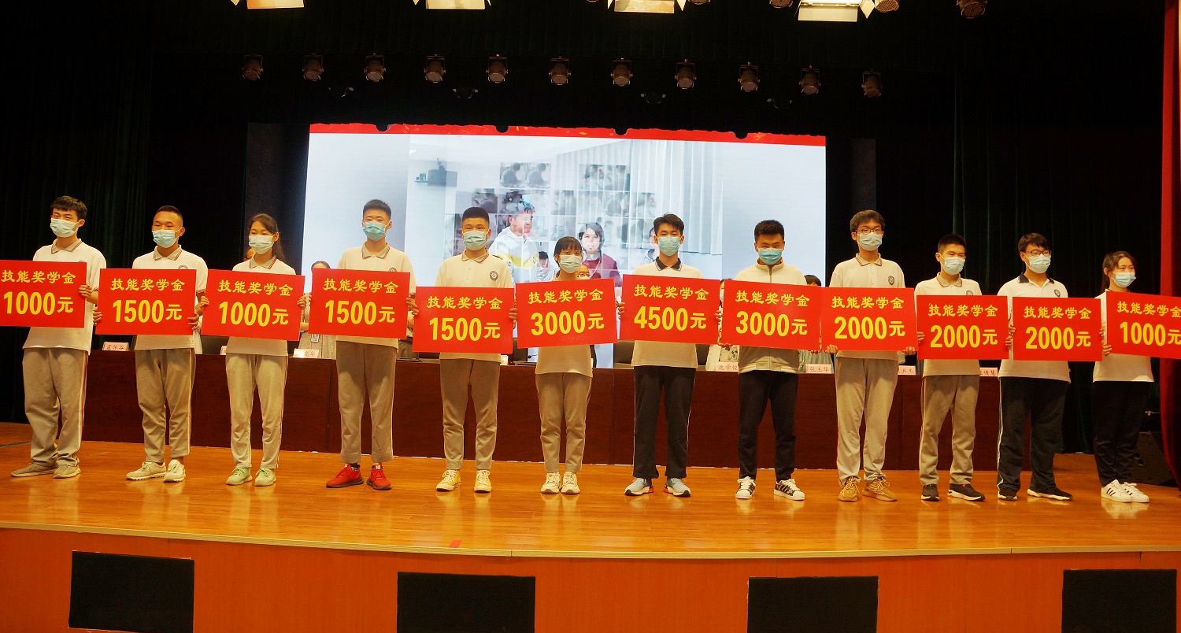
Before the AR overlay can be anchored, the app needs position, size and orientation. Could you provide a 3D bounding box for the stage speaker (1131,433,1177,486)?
[{"bbox_3d":[4.330,1.080,6.080,0.520,0.400,0.420,3,-2,-30],"label":"stage speaker"}]

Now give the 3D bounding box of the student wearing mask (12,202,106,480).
[{"bbox_3d":[-3.340,0.122,4.970,0.540,1.765,0.420,2,-2,-3],"label":"student wearing mask"}]

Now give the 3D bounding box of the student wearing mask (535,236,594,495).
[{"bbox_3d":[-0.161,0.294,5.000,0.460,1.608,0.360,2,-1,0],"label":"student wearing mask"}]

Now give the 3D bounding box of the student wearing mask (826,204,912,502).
[{"bbox_3d":[1.764,0.238,4.988,0.550,1.830,0.360,1,-2,3],"label":"student wearing mask"}]

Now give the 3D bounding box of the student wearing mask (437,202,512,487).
[{"bbox_3d":[-0.719,0.200,4.870,0.500,1.750,0.400,2,-2,0],"label":"student wearing mask"}]

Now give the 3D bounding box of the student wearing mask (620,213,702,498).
[{"bbox_3d":[0.451,0.230,4.967,0.540,1.780,0.360,1,-2,0],"label":"student wearing mask"}]

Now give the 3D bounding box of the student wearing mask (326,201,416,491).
[{"bbox_3d":[-1.370,0.178,4.900,0.540,1.775,0.410,2,-2,0],"label":"student wearing mask"}]

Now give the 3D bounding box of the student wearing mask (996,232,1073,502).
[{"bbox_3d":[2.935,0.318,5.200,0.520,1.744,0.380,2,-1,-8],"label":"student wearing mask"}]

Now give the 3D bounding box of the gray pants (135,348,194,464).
[{"bbox_3d":[-2.730,0.529,5.051,0.390,0.840,0.270,2,-1,8],"label":"gray pants"}]

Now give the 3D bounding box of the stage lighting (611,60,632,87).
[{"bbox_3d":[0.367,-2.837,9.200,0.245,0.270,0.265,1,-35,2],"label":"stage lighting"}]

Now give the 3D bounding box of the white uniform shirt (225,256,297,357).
[{"bbox_3d":[-2.075,-0.064,4.960,0.430,0.640,0.280,2,-2,0],"label":"white uniform shirt"}]

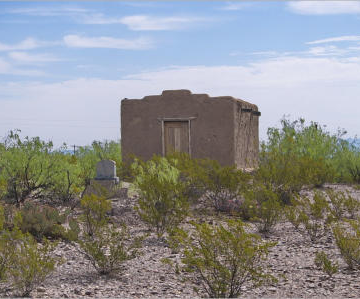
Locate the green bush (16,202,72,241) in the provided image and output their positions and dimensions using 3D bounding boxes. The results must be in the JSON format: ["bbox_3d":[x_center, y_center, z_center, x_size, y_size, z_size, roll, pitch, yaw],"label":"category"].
[{"bbox_3d":[-1.951,1.029,14.800,0.800,0.543,0.760,0,0,0],"label":"green bush"}]

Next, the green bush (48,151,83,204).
[{"bbox_3d":[-2.378,0.581,21.500,0.748,1.121,0.710,0,0,0],"label":"green bush"}]

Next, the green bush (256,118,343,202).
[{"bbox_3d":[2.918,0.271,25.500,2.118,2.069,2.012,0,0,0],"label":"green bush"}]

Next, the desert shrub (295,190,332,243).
[{"bbox_3d":[1.868,0.945,14.600,0.536,0.733,0.509,0,0,0],"label":"desert shrub"}]

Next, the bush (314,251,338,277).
[{"bbox_3d":[1.602,1.255,11.400,0.264,0.286,0.230,0,0,0],"label":"bush"}]

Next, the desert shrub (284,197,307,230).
[{"bbox_3d":[1.829,1.014,16.400,0.380,0.539,0.360,0,0,0],"label":"desert shrub"}]

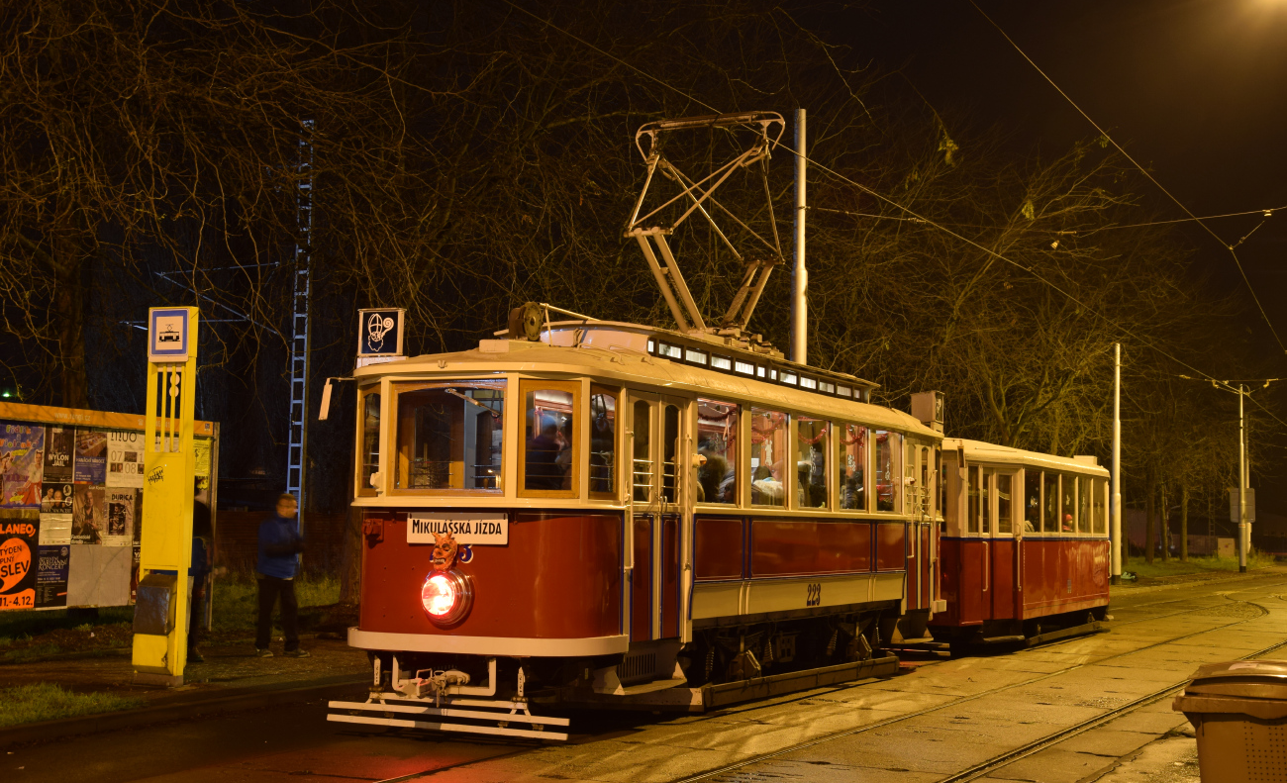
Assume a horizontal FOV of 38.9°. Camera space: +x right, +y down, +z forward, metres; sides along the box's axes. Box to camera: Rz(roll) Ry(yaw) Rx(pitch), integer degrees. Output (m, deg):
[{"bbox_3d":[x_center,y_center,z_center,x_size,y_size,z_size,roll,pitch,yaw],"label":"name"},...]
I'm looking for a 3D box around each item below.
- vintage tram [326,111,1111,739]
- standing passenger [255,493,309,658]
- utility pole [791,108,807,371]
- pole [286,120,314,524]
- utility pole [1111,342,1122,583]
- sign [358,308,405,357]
[{"bbox_3d":[2.917,0.533,22.543,2.160,5.620,20.200,-1,-5,25],"label":"vintage tram"},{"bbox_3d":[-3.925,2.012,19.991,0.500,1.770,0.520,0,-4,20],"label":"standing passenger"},{"bbox_3d":[2.609,-0.491,30.456,0.290,8.610,0.290,-1,-5,25],"label":"utility pole"},{"bbox_3d":[-8.226,-1.127,43.600,0.310,10.900,0.240,2,-4,-6],"label":"pole"},{"bbox_3d":[15.989,2.411,61.585,0.290,8.050,0.290,-1,-5,25],"label":"utility pole"},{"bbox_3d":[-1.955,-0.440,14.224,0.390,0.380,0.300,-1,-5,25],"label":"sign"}]

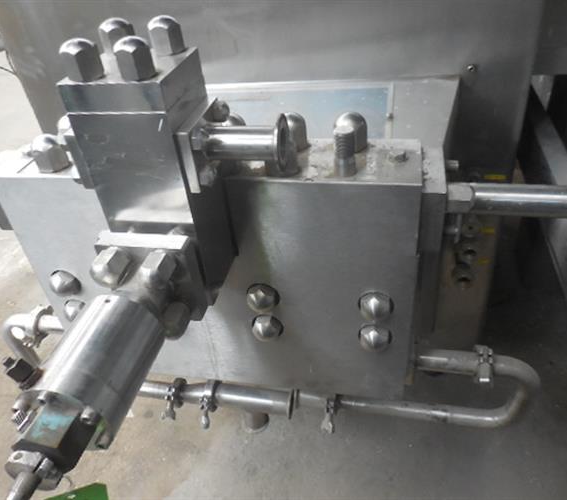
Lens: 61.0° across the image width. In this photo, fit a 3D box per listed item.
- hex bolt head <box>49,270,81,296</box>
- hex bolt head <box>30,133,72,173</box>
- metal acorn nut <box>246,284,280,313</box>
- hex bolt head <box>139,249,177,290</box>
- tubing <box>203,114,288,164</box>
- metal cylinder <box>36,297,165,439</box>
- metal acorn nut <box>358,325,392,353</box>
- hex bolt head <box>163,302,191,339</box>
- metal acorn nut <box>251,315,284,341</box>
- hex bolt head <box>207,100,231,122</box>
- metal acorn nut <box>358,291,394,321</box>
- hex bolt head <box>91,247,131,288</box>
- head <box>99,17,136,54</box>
[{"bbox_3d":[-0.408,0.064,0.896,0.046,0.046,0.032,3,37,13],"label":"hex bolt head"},{"bbox_3d":[-0.296,-0.123,0.603,0.038,0.041,0.038,3,37,12],"label":"hex bolt head"},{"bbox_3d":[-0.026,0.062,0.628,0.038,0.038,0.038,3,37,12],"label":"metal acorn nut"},{"bbox_3d":[-0.152,0.028,0.581,0.035,0.035,0.045,3,37,13],"label":"hex bolt head"},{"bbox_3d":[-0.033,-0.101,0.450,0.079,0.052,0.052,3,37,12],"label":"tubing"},{"bbox_3d":[-0.153,0.098,0.403,0.070,0.070,0.105,3,37,12],"label":"metal cylinder"},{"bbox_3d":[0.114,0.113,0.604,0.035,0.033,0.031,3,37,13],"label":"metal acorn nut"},{"bbox_3d":[-0.144,0.092,0.628,0.035,0.035,0.045,3,37,13],"label":"hex bolt head"},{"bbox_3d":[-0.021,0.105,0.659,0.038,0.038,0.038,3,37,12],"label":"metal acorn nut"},{"bbox_3d":[-0.078,-0.170,0.591,0.024,0.026,0.026,3,37,13],"label":"hex bolt head"},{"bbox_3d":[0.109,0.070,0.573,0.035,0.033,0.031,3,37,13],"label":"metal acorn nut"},{"bbox_3d":[-0.215,0.026,0.596,0.036,0.036,0.045,3,37,13],"label":"hex bolt head"},{"bbox_3d":[-0.159,-0.203,0.452,0.030,0.032,0.030,3,37,12],"label":"head"}]

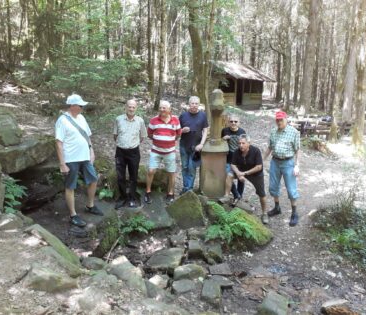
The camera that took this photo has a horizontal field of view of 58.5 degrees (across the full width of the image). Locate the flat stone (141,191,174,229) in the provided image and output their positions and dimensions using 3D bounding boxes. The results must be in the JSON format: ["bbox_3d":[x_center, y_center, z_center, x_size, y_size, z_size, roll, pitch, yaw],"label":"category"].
[{"bbox_3d":[-0.402,0.844,5.250,0.540,0.200,1.050,1,11,0],"label":"flat stone"}]

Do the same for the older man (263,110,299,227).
[{"bbox_3d":[1.500,0.147,4.977,0.520,1.730,0.400,4,10,16],"label":"older man"}]

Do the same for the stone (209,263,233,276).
[{"bbox_3d":[0.434,1.296,3.780,0.290,0.070,0.250,1,8,0],"label":"stone"}]

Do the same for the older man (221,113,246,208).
[{"bbox_3d":[0.890,0.044,5.700,0.500,1.600,0.420,2,8,9],"label":"older man"}]

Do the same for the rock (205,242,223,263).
[{"bbox_3d":[0.410,1.244,4.317,0.210,0.170,0.240,4,12,20],"label":"rock"}]

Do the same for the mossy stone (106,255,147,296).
[{"bbox_3d":[-0.615,1.269,3.588,0.310,0.180,0.500,-6,12,-26],"label":"mossy stone"}]

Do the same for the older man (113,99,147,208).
[{"bbox_3d":[-0.839,-0.065,5.233,0.520,1.730,0.340,0,10,-6],"label":"older man"}]

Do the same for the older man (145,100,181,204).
[{"bbox_3d":[-0.350,-0.103,5.659,0.600,1.730,0.400,1,6,0],"label":"older man"}]

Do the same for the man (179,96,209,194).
[{"bbox_3d":[0.201,-0.200,5.822,0.560,1.750,0.380,2,6,9],"label":"man"}]

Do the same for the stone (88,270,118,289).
[{"bbox_3d":[-0.833,1.245,3.420,0.270,0.130,0.190,0,11,0],"label":"stone"}]

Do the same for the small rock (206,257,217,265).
[{"bbox_3d":[0.342,1.236,3.920,0.125,0.080,0.110,1,8,0],"label":"small rock"}]

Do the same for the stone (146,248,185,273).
[{"bbox_3d":[-0.215,1.292,4.122,0.410,0.130,0.340,2,11,12],"label":"stone"}]

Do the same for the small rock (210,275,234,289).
[{"bbox_3d":[0.411,1.291,3.400,0.250,0.080,0.190,1,6,0],"label":"small rock"}]

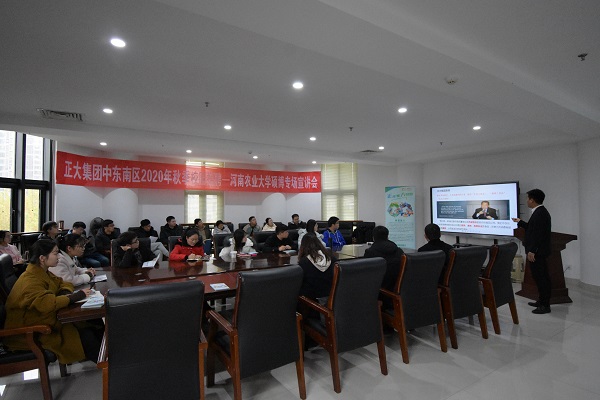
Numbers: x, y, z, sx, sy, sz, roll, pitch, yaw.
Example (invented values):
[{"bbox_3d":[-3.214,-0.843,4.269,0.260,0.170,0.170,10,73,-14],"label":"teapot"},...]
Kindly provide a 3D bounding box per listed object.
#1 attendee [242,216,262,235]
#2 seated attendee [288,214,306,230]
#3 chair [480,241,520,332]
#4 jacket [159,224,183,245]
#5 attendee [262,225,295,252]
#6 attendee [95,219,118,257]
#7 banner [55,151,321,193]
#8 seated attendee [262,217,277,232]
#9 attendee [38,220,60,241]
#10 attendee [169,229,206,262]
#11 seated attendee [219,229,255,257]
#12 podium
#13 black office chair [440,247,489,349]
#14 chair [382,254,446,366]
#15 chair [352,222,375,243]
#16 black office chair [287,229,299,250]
[{"bbox_3d":[-1.060,1.004,7.082,0.520,1.260,0.750,1,-1,-38],"label":"attendee"},{"bbox_3d":[-0.057,1.000,7.200,0.540,1.340,0.750,0,-1,-27],"label":"seated attendee"},{"bbox_3d":[2.411,1.063,4.121,0.600,1.050,0.630,0,-1,-30],"label":"chair"},{"bbox_3d":[-2.600,0.820,6.336,0.500,0.660,0.420,1,-1,-34],"label":"jacket"},{"bbox_3d":[-0.329,0.990,5.330,0.550,1.240,0.780,1,-1,-36],"label":"attendee"},{"bbox_3d":[-3.500,0.980,5.782,0.520,1.260,0.760,1,-1,-38],"label":"attendee"},{"bbox_3d":[-2.358,-0.653,9.075,7.350,0.770,0.060,1,-1,-32],"label":"banner"},{"bbox_3d":[-0.795,1.072,8.370,0.480,1.200,0.780,1,-1,-37],"label":"seated attendee"},{"bbox_3d":[-4.267,0.991,5.395,0.780,1.240,0.520,-1,-1,28],"label":"attendee"},{"bbox_3d":[-1.603,0.992,4.493,0.540,1.200,0.780,1,-1,-30],"label":"attendee"},{"bbox_3d":[-0.900,0.984,4.432,0.550,1.200,0.750,1,-1,-41],"label":"seated attendee"},{"bbox_3d":[3.950,1.042,5.140,0.500,1.120,0.700,0,-1,-13],"label":"podium"},{"bbox_3d":[1.715,1.050,3.711,0.600,1.040,0.680,1,-1,-28],"label":"black office chair"},{"bbox_3d":[1.071,1.049,3.374,0.610,1.040,0.640,1,-1,-30],"label":"chair"},{"bbox_3d":[1.625,1.141,8.100,0.600,1.080,0.640,0,-1,-30],"label":"chair"},{"bbox_3d":[0.170,1.101,5.873,0.600,1.040,0.650,1,-1,-32],"label":"black office chair"}]

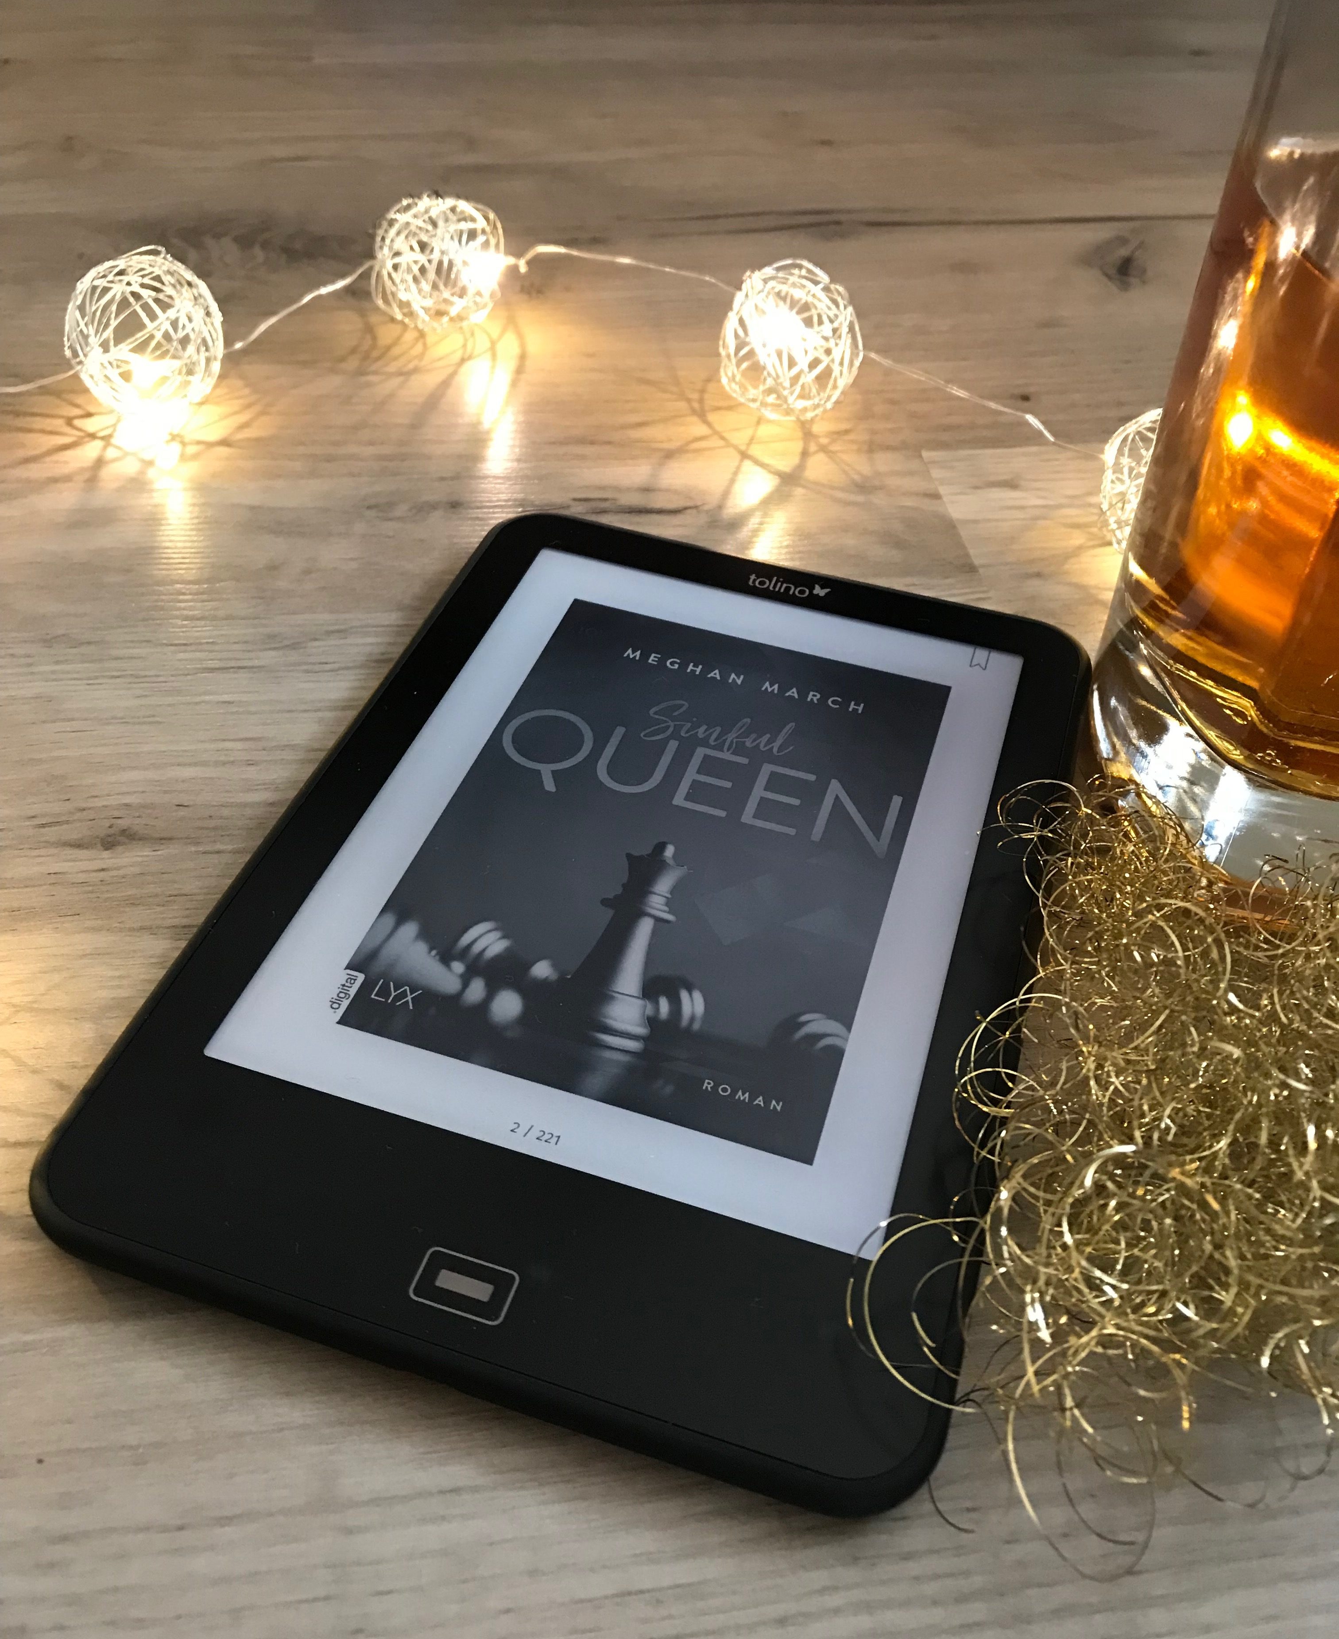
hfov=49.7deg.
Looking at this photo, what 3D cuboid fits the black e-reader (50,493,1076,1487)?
[{"bbox_3d":[-0.002,0.009,0.220,0.115,0.009,0.163,14,46,11],"label":"black e-reader"}]

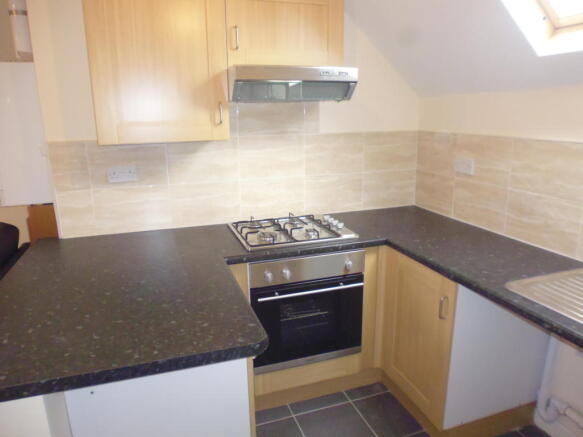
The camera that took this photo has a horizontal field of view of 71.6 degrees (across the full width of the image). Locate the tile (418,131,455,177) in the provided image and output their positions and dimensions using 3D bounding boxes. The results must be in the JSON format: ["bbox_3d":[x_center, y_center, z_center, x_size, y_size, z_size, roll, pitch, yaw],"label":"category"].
[{"bbox_3d":[0.901,-0.409,2.526,0.010,0.249,0.380,-5,15,-16],"label":"tile"}]

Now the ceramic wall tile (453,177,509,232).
[{"bbox_3d":[1.022,-0.084,2.214,0.010,0.230,0.398,-5,15,-16],"label":"ceramic wall tile"}]

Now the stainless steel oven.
[{"bbox_3d":[0.017,0.412,2.260,0.596,0.592,0.570,-5,15,-17],"label":"stainless steel oven"}]

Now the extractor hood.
[{"bbox_3d":[-0.032,-0.677,2.083,0.598,0.145,0.475,-5,15,-17],"label":"extractor hood"}]

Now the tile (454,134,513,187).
[{"bbox_3d":[1.018,-0.318,2.159,0.010,0.249,0.398,-5,15,-16],"label":"tile"}]

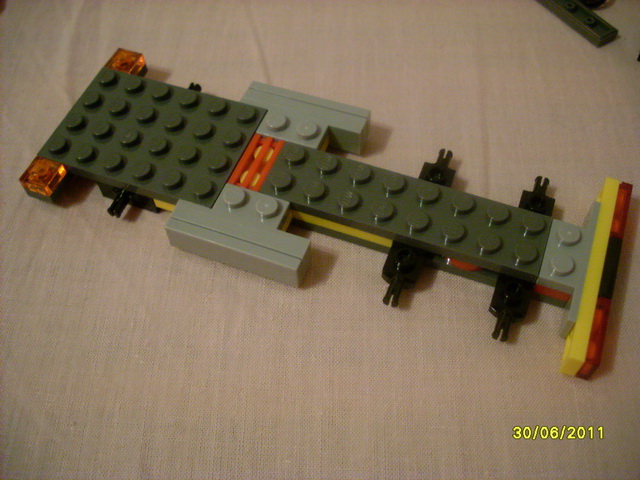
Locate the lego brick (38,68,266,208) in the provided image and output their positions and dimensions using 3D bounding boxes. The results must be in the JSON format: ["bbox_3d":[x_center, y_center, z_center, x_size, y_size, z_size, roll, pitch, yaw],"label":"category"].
[{"bbox_3d":[-0.041,-0.026,0.174,0.048,0.005,0.032,17,60,14],"label":"lego brick"}]

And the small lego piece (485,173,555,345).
[{"bbox_3d":[0.045,0.002,0.155,0.008,0.006,0.045,17,60,14],"label":"small lego piece"}]

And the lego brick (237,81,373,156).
[{"bbox_3d":[-0.005,-0.028,0.176,0.032,0.010,0.016,17,60,14],"label":"lego brick"}]

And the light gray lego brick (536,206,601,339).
[{"bbox_3d":[0.053,0.005,0.152,0.009,0.010,0.032,17,60,14],"label":"light gray lego brick"}]

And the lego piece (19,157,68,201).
[{"bbox_3d":[-0.067,-0.015,0.169,0.008,0.003,0.008,17,60,14],"label":"lego piece"}]

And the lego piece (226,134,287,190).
[{"bbox_3d":[-0.015,-0.018,0.168,0.008,0.003,0.016,17,60,14],"label":"lego piece"}]

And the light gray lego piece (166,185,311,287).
[{"bbox_3d":[-0.017,-0.003,0.160,0.032,0.010,0.016,17,60,14],"label":"light gray lego piece"}]

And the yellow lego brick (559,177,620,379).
[{"bbox_3d":[0.058,0.007,0.151,0.003,0.008,0.048,17,60,14],"label":"yellow lego brick"}]

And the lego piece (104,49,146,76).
[{"bbox_3d":[-0.052,-0.047,0.189,0.008,0.003,0.008,17,60,14],"label":"lego piece"}]

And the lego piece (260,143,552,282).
[{"bbox_3d":[0.019,-0.008,0.159,0.064,0.005,0.016,17,60,14],"label":"lego piece"}]

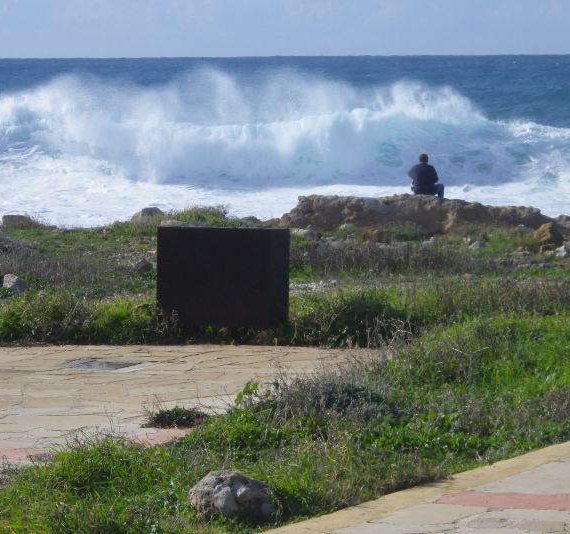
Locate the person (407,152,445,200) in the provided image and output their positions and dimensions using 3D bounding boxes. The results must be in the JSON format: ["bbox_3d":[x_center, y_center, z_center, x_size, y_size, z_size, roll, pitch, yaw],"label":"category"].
[{"bbox_3d":[2.556,-1.586,52.500,0.620,0.980,0.750,0,4,7],"label":"person"}]

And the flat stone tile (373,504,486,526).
[{"bbox_3d":[0.593,1.020,11.691,0.389,0.040,0.534,1,4,14],"label":"flat stone tile"}]

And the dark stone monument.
[{"bbox_3d":[-0.414,0.086,19.450,0.775,0.712,0.500,1,4,12],"label":"dark stone monument"}]

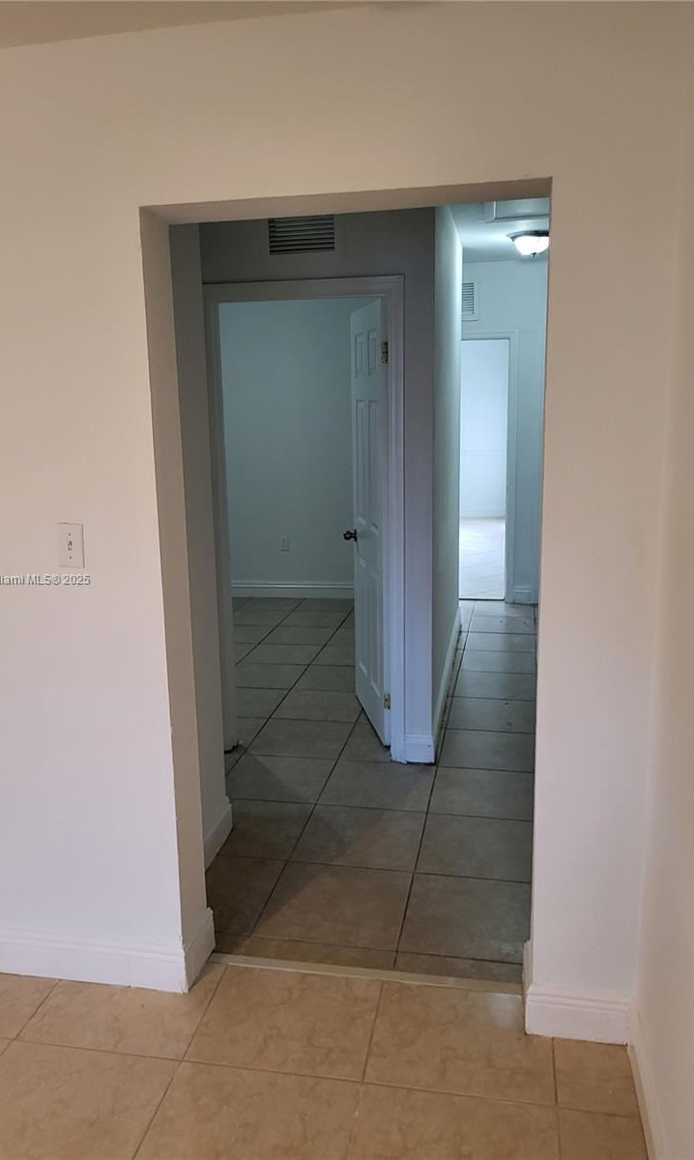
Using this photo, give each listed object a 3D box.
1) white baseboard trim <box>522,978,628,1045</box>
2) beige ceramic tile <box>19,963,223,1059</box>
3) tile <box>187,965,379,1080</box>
[{"bbox_3d":[0.590,1.110,2.228,0.254,0.141,0.016,1,12,10],"label":"white baseboard trim"},{"bbox_3d":[-0.603,1.167,2.425,0.456,0.010,0.399,1,12,10],"label":"beige ceramic tile"},{"bbox_3d":[-0.152,1.176,2.342,0.456,0.010,0.399,1,12,10],"label":"tile"}]

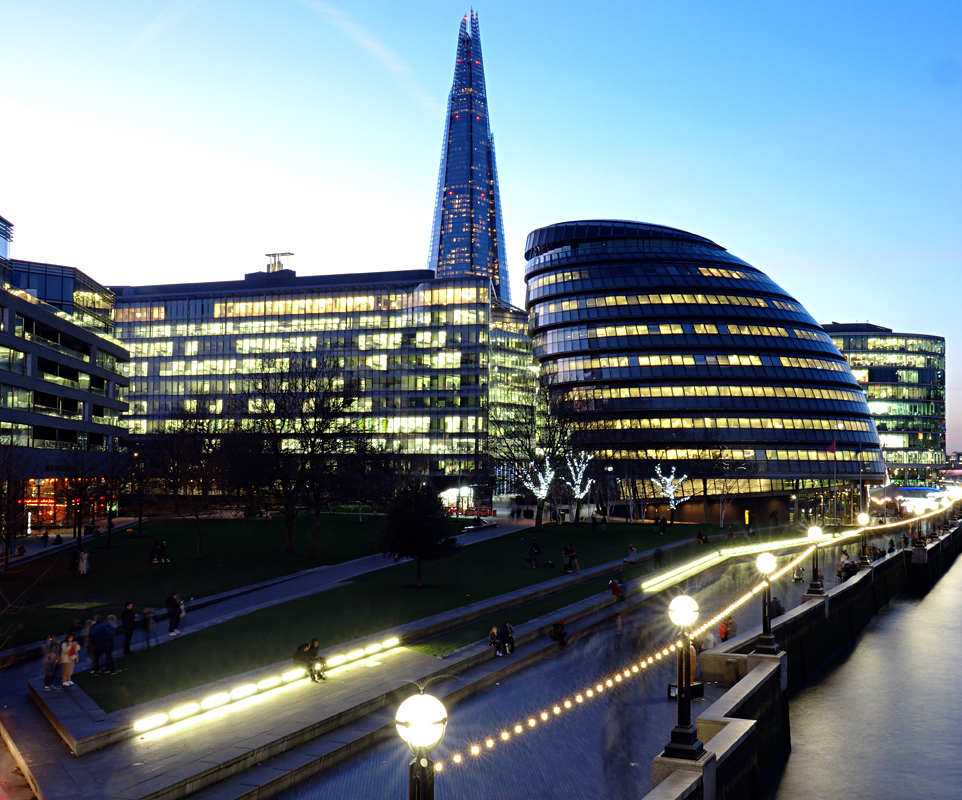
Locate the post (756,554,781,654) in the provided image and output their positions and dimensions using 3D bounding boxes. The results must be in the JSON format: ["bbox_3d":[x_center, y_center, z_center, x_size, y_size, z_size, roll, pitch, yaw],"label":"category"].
[{"bbox_3d":[11.289,7.914,38.087,0.900,3.780,0.900,-2,-4,30],"label":"post"}]

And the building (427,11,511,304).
[{"bbox_3d":[-8.710,-109.042,635.033,68.000,306.000,66.000,1,-4,-2],"label":"building"}]

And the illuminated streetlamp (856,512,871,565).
[{"bbox_3d":[28.926,10.383,73.011,0.920,3.750,0.920,-2,-4,30],"label":"illuminated streetlamp"}]

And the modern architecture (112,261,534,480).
[{"bbox_3d":[-31.982,-2.097,211.525,87.000,45.000,42.000,-1,-4,21],"label":"modern architecture"}]

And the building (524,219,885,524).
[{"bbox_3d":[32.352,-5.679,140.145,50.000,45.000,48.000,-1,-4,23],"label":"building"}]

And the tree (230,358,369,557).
[{"bbox_3d":[-13.963,4.222,74.374,10.500,15.210,9.500,1,-4,0],"label":"tree"}]

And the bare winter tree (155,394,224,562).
[{"bbox_3d":[-21.088,5.457,70.285,4.900,12.030,4.900,1,-4,0],"label":"bare winter tree"}]

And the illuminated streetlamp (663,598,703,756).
[{"bbox_3d":[5.023,6.773,23.927,0.950,3.880,0.950,-2,-4,30],"label":"illuminated streetlamp"}]

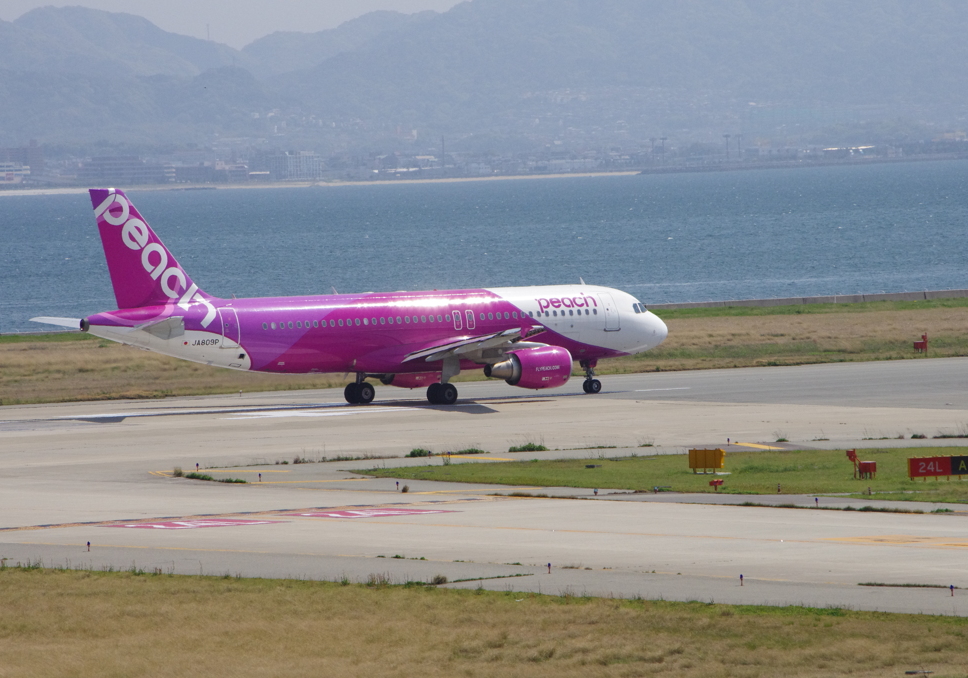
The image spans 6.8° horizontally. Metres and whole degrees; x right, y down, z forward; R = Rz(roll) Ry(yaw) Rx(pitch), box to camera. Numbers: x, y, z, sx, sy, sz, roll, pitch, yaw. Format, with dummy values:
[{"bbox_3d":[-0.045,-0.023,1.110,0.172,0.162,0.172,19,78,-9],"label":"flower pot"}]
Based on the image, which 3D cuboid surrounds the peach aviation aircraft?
[{"bbox_3d":[-5.388,-2.414,424.744,37.570,11.760,34.100,-3,2,-36],"label":"peach aviation aircraft"}]

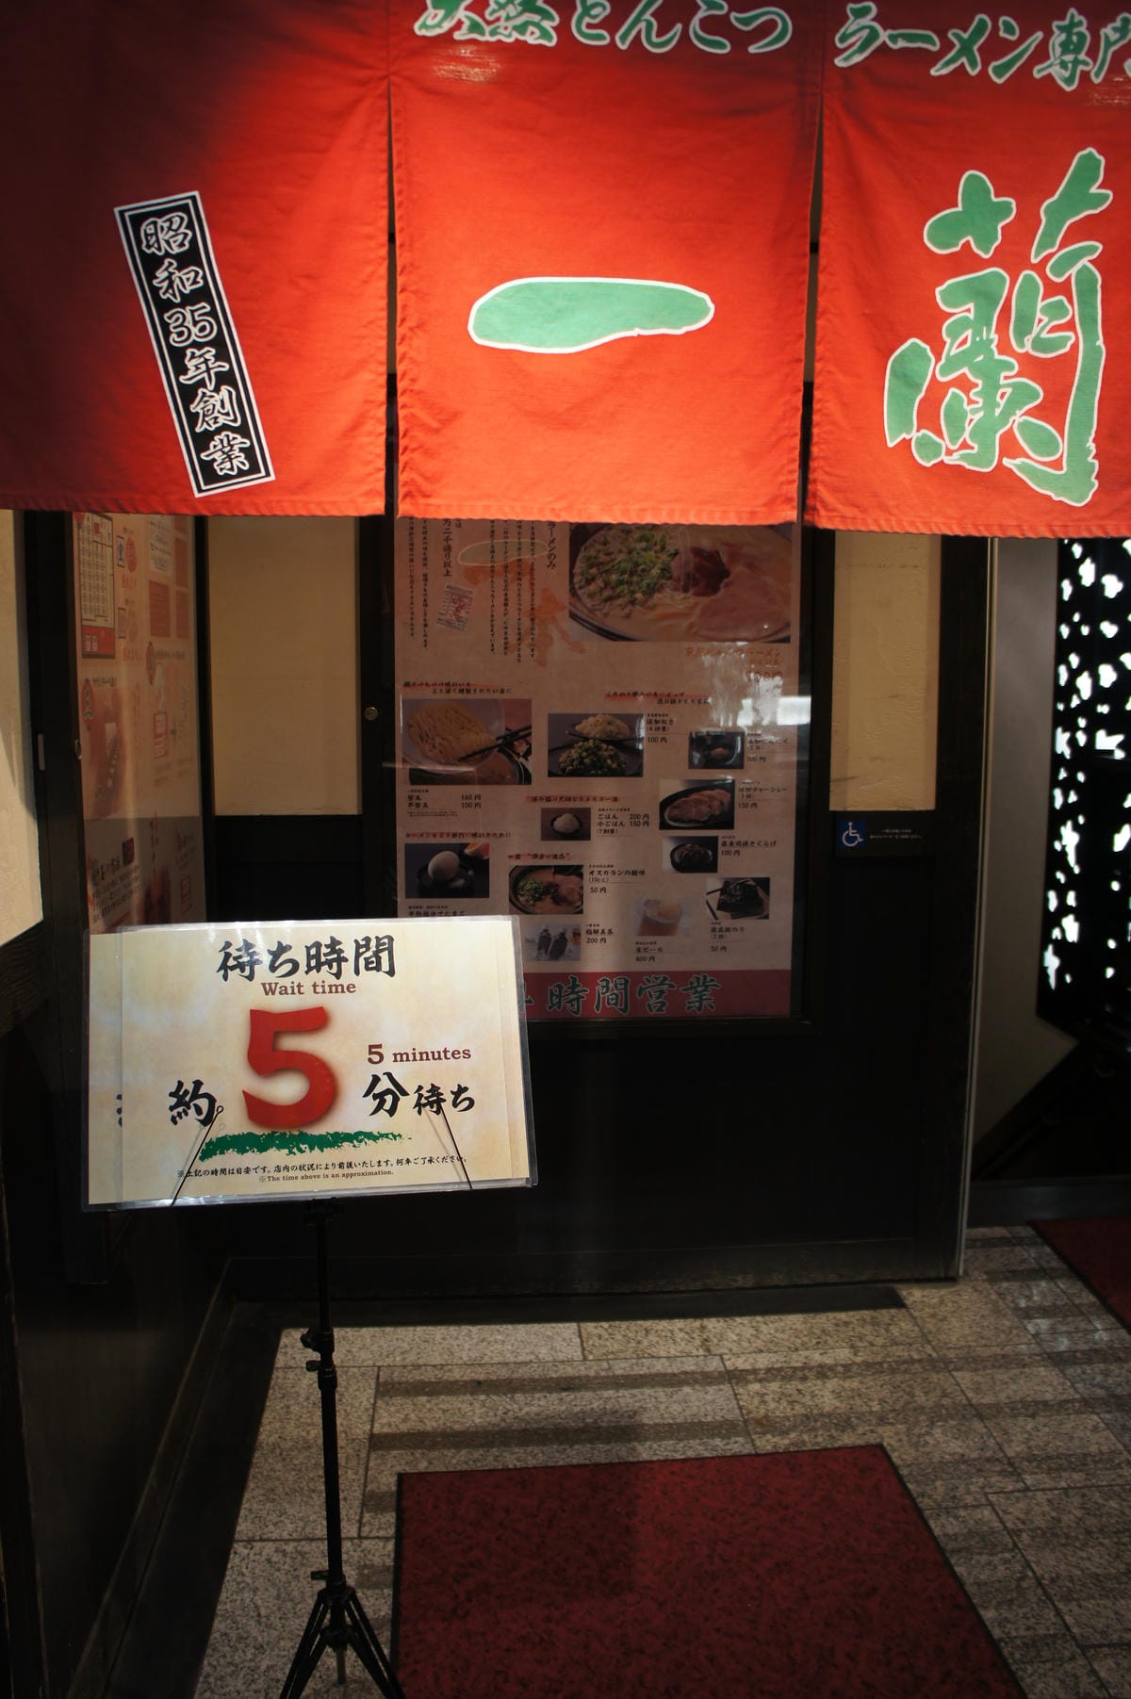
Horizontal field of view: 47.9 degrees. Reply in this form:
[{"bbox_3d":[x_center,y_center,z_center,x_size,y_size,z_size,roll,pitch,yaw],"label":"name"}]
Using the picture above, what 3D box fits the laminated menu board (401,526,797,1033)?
[{"bbox_3d":[0.062,-0.262,2.497,0.795,1.200,0.020,0,7,-4],"label":"laminated menu board"}]

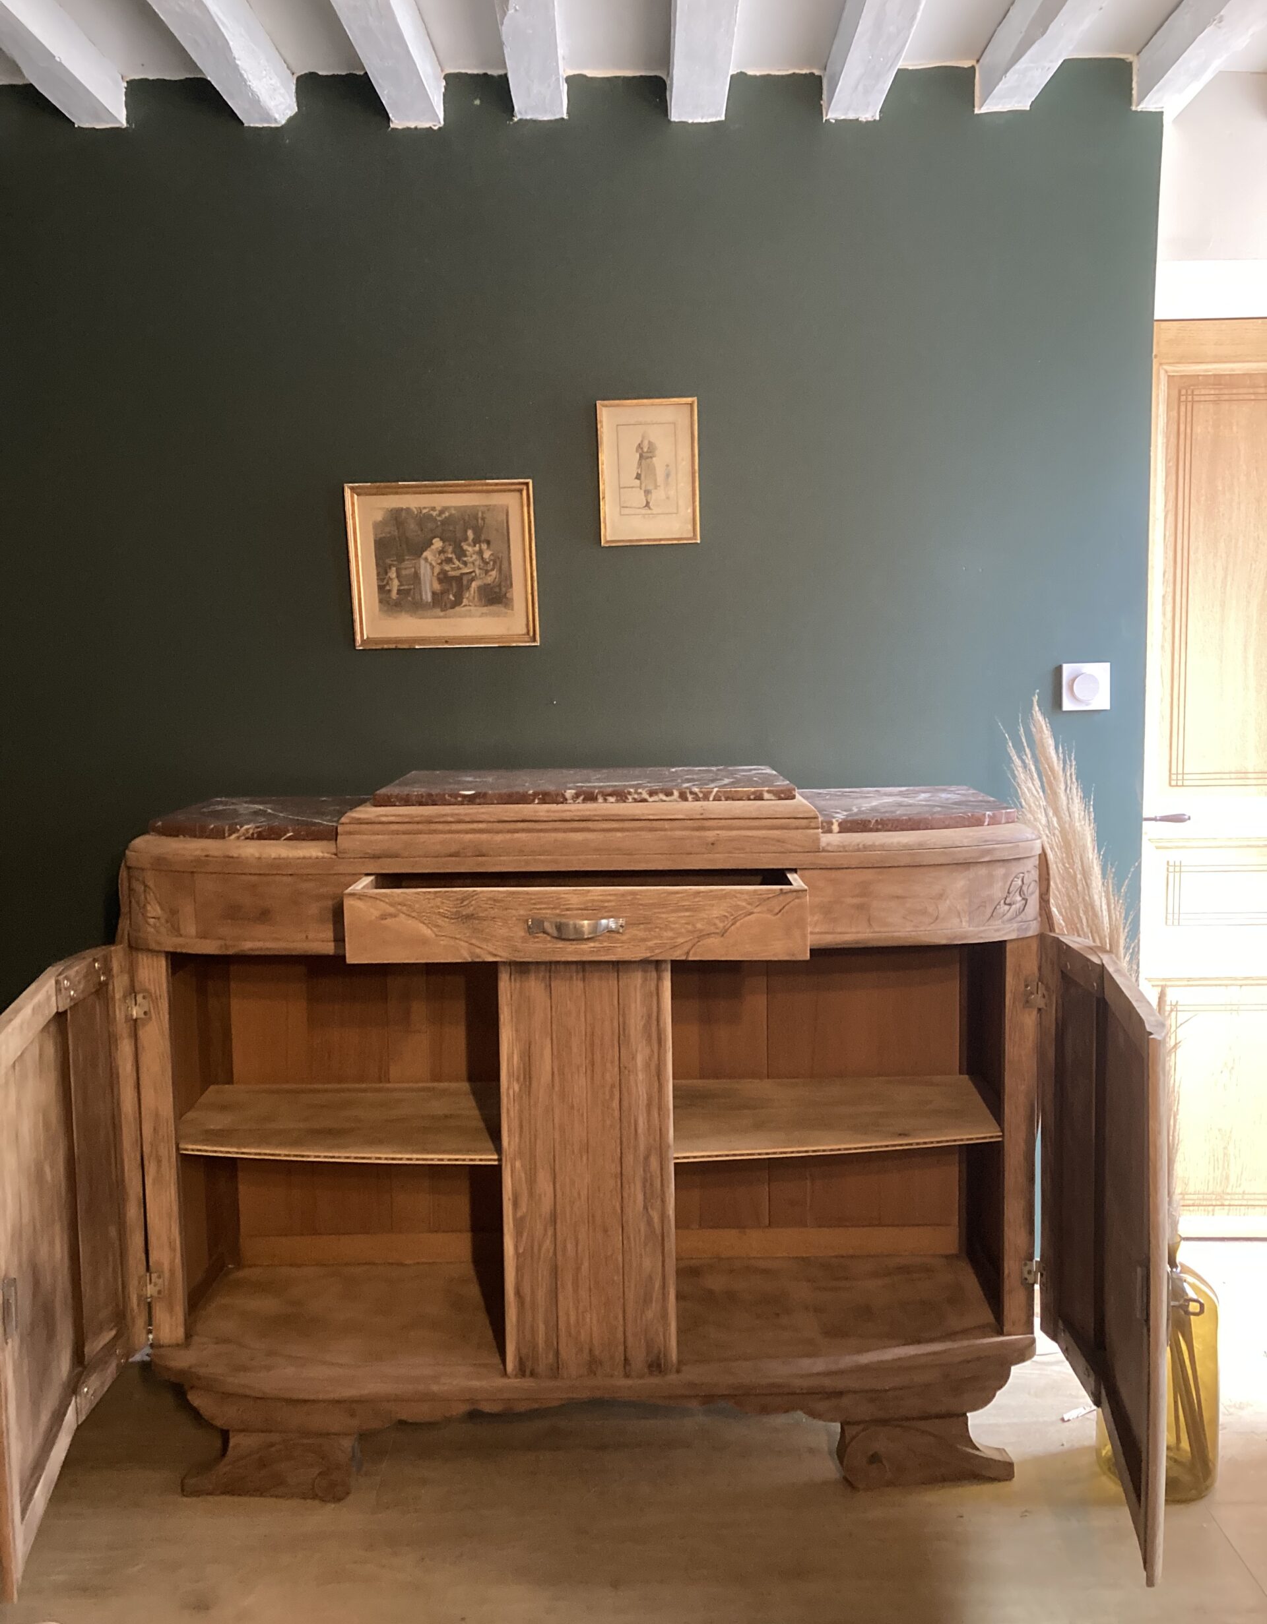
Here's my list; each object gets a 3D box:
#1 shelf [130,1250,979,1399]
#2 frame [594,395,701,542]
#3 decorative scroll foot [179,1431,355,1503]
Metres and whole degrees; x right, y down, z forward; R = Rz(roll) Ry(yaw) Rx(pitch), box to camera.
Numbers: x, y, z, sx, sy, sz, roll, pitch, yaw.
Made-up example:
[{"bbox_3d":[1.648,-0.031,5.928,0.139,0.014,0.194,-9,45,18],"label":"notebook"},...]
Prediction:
[{"bbox_3d":[-0.066,0.839,2.231,1.370,0.030,0.431,-1,6,1],"label":"shelf"},{"bbox_3d":[0.028,-0.580,2.337,0.170,0.244,0.018,-1,6,1],"label":"frame"},{"bbox_3d":[-0.567,1.001,2.131,0.264,0.108,0.071,0,6,5],"label":"decorative scroll foot"}]

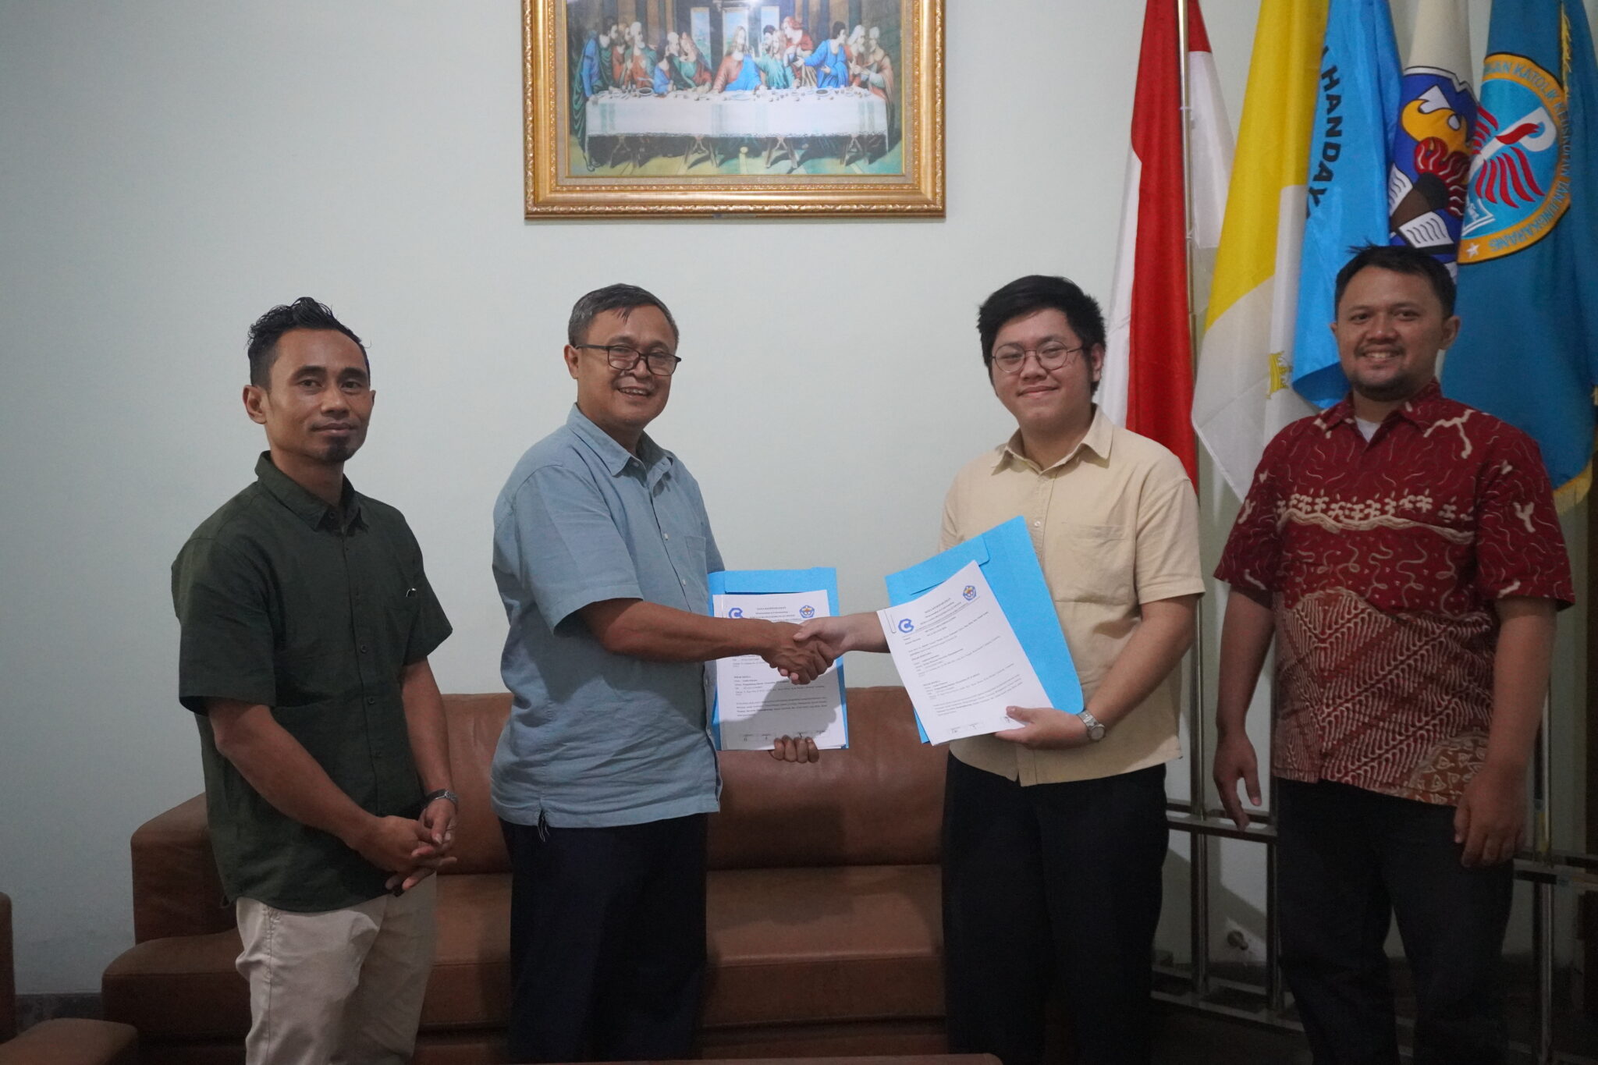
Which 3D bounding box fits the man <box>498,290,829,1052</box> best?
[{"bbox_3d":[-0.220,0.415,2.300,0.540,1.660,0.470,-1,1,30],"label":"man"}]

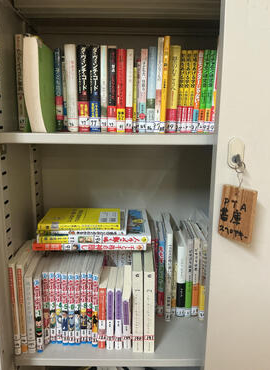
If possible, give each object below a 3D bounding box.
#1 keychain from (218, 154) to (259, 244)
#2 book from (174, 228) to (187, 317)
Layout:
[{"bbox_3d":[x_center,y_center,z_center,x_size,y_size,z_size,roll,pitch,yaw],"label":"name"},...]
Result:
[{"bbox_3d":[0.178,0.027,0.536,0.063,0.160,0.022,0,11,0],"label":"keychain"},{"bbox_3d":[0.121,0.234,0.848,0.023,0.193,0.131,1,11,2],"label":"book"}]

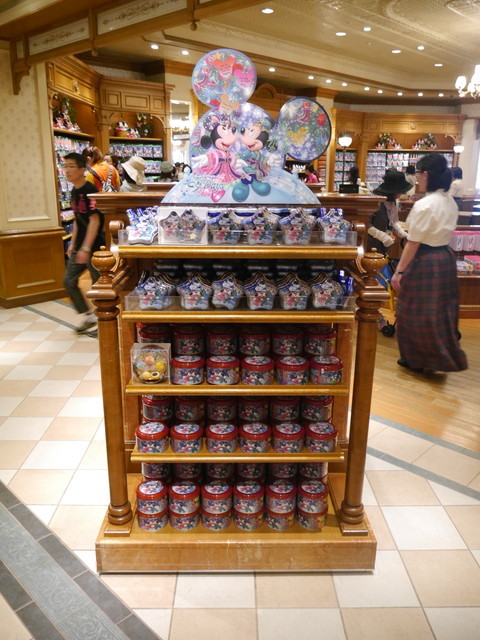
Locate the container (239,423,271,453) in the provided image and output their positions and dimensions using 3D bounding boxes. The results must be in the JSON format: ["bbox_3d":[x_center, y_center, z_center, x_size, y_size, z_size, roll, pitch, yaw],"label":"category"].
[{"bbox_3d":[0.061,0.466,2.059,0.127,0.075,0.127,0,16,0],"label":"container"}]

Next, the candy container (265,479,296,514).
[{"bbox_3d":[0.165,0.704,2.075,0.124,0.081,0.124,0,16,-1],"label":"candy container"}]

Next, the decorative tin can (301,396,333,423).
[{"bbox_3d":[0.320,0.355,2.131,0.124,0.073,0.124,0,15,0],"label":"decorative tin can"}]

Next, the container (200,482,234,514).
[{"bbox_3d":[-0.092,0.707,2.073,0.125,0.075,0.125,0,16,-1],"label":"container"}]

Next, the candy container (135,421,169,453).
[{"bbox_3d":[-0.348,0.465,2.059,0.127,0.075,0.127,0,16,0],"label":"candy container"}]

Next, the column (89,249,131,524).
[{"bbox_3d":[-0.471,0.271,1.932,0.101,1.083,0.101,0,15,0],"label":"column"}]

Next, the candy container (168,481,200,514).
[{"bbox_3d":[-0.224,0.712,2.092,0.127,0.075,0.127,0,16,0],"label":"candy container"}]

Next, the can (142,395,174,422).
[{"bbox_3d":[-0.340,0.352,2.155,0.124,0.081,0.124,0,16,-1],"label":"can"}]

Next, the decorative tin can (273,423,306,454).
[{"bbox_3d":[0.192,0.466,2.059,0.127,0.075,0.127,0,16,0],"label":"decorative tin can"}]

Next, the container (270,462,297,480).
[{"bbox_3d":[0.186,0.601,2.175,0.125,0.075,0.125,0,16,-1],"label":"container"}]

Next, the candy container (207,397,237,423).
[{"bbox_3d":[-0.075,0.354,2.159,0.124,0.081,0.124,0,16,-1],"label":"candy container"}]

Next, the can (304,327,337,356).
[{"bbox_3d":[0.328,0.083,2.097,0.127,0.075,0.127,0,16,0],"label":"can"}]

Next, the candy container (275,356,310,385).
[{"bbox_3d":[0.199,0.197,1.946,0.124,0.073,0.124,0,15,0],"label":"candy container"}]

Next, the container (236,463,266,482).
[{"bbox_3d":[0.049,0.596,2.173,0.124,0.081,0.124,0,16,-1],"label":"container"}]

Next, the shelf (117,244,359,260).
[{"bbox_3d":[-0.007,-0.276,1.924,0.810,0.045,0.350,0,16,-1],"label":"shelf"}]

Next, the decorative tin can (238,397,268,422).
[{"bbox_3d":[0.059,0.346,2.104,0.125,0.075,0.125,0,16,-1],"label":"decorative tin can"}]

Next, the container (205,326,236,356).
[{"bbox_3d":[-0.069,0.085,2.078,0.124,0.073,0.124,0,15,0],"label":"container"}]

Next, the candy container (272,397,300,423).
[{"bbox_3d":[0.183,0.347,2.107,0.125,0.075,0.125,0,16,-1],"label":"candy container"}]

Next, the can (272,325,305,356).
[{"bbox_3d":[0.194,0.082,2.097,0.127,0.075,0.127,0,16,0],"label":"can"}]

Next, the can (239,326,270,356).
[{"bbox_3d":[0.061,0.080,2.049,0.125,0.075,0.125,0,16,-1],"label":"can"}]

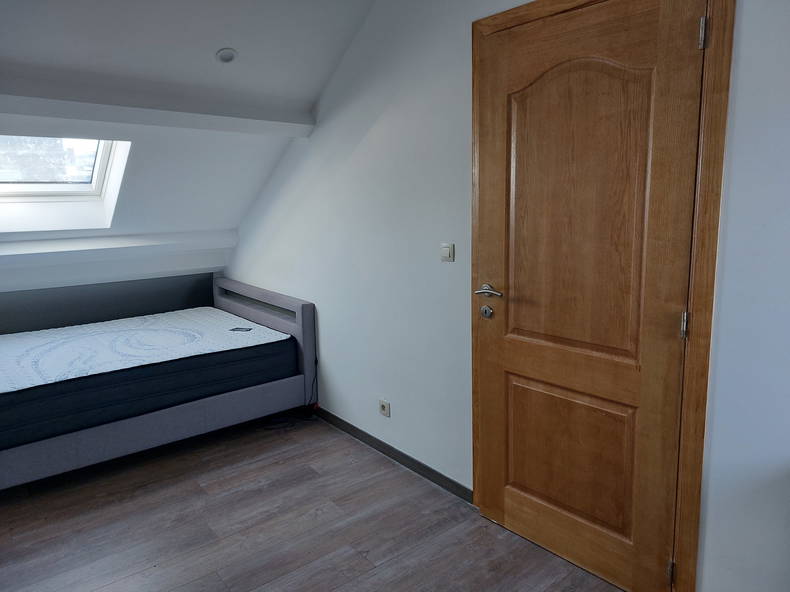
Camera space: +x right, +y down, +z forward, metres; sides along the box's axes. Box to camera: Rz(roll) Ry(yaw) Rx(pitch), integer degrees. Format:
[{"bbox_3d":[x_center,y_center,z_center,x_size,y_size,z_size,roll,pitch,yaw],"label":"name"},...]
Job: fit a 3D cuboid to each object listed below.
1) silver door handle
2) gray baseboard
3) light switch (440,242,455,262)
[{"bbox_3d":[0.393,-0.013,2.238,0.062,0.053,0.140,-9,12,-40],"label":"silver door handle"},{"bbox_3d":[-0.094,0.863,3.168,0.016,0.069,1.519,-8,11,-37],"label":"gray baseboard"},{"bbox_3d":[0.242,-0.198,2.509,0.014,0.083,0.083,-8,11,-37],"label":"light switch"}]

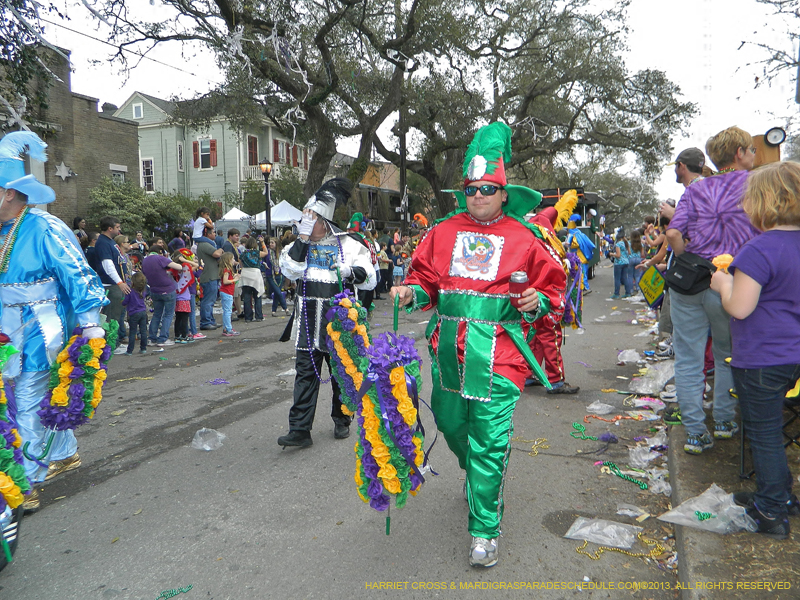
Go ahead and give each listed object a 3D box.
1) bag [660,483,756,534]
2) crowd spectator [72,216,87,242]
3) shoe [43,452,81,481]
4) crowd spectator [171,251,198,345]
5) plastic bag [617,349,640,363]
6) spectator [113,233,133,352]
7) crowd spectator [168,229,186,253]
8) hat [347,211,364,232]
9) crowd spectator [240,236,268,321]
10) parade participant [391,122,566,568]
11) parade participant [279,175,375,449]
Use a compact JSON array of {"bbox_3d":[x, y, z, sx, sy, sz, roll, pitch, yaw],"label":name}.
[{"bbox_3d":[1.371,0.926,2.543,0.460,0.080,0.300,-4,7,-30],"label":"bag"},{"bbox_3d":[-5.919,-0.717,10.785,0.400,1.650,0.500,-2,6,-6],"label":"crowd spectator"},{"bbox_3d":[-2.107,1.001,3.559,0.110,0.125,0.300,2,6,23],"label":"shoe"},{"bbox_3d":[-3.237,-0.059,8.643,0.380,1.360,0.420,-4,7,-37],"label":"crowd spectator"},{"bbox_3d":[2.740,0.666,6.984,0.290,0.130,0.230,2,6,22],"label":"plastic bag"},{"bbox_3d":[-4.006,-0.143,8.315,0.320,1.600,0.430,-2,6,-17],"label":"spectator"},{"bbox_3d":[-5.385,-0.912,14.089,0.360,1.650,0.480,2,7,20],"label":"crowd spectator"},{"bbox_3d":[-0.727,-1.275,9.383,0.280,0.340,0.240,-4,6,-24],"label":"hat"},{"bbox_3d":[-2.779,-0.408,11.003,0.520,1.593,0.360,2,7,21],"label":"crowd spectator"},{"bbox_3d":[0.369,0.173,2.575,0.740,1.870,0.660,1,6,14],"label":"parade participant"},{"bbox_3d":[-0.542,0.086,4.131,0.680,1.880,0.550,1,6,22],"label":"parade participant"}]

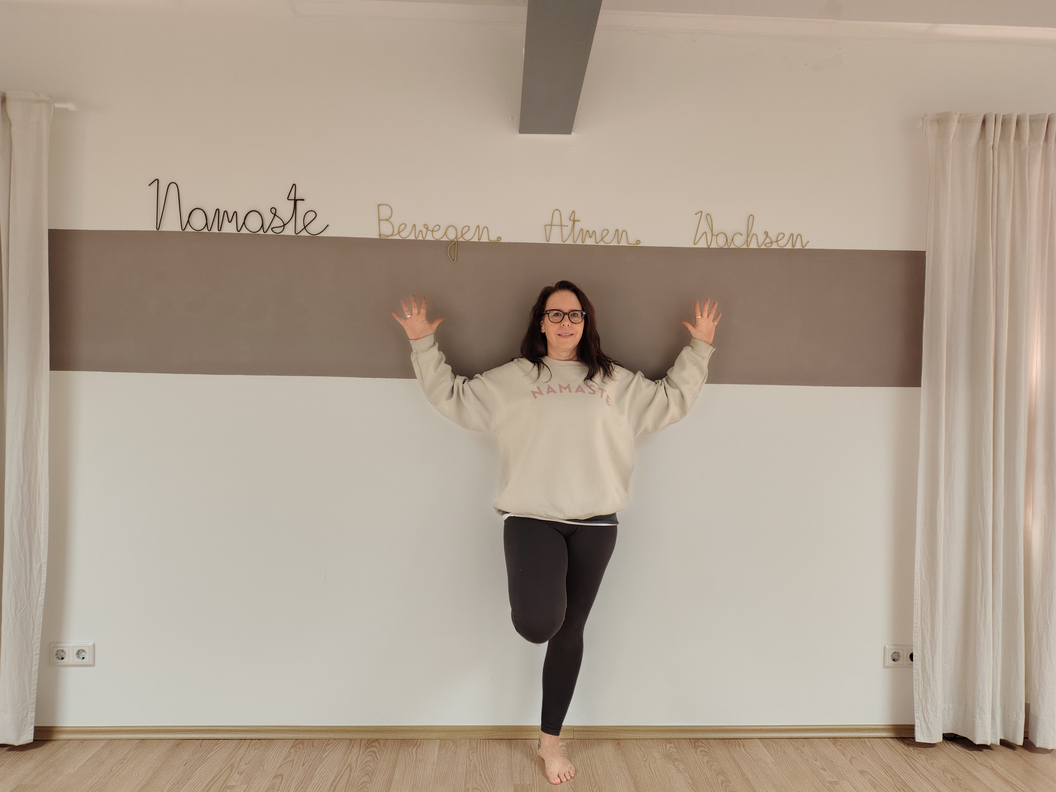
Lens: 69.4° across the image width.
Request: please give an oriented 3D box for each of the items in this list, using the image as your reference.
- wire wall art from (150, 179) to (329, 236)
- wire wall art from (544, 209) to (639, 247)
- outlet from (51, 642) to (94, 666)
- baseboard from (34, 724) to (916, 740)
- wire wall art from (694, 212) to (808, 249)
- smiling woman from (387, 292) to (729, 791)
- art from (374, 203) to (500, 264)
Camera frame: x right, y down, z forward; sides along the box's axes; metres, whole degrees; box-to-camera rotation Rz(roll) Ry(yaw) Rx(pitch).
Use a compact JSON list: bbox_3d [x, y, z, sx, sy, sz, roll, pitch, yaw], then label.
[{"bbox_3d":[-1.034,-0.675,2.732,0.639,0.185,0.009,1,-1,-2],"label":"wire wall art"},{"bbox_3d":[0.237,-0.617,2.786,0.352,0.124,0.009,1,-1,-2],"label":"wire wall art"},{"bbox_3d":[-1.604,0.912,2.686,0.156,0.084,0.012,1,-1,-2],"label":"outlet"},{"bbox_3d":[-0.143,1.209,2.741,3.310,0.049,0.018,1,-1,-2],"label":"baseboard"},{"bbox_3d":[0.826,-0.609,2.811,0.430,0.135,0.009,1,-1,-2],"label":"wire wall art"},{"bbox_3d":[0.091,0.422,2.561,1.135,1.625,0.400,1,-1,-2],"label":"smiling woman"},{"bbox_3d":[-0.319,-0.586,2.761,0.447,0.205,0.009,1,-1,-2],"label":"art"}]

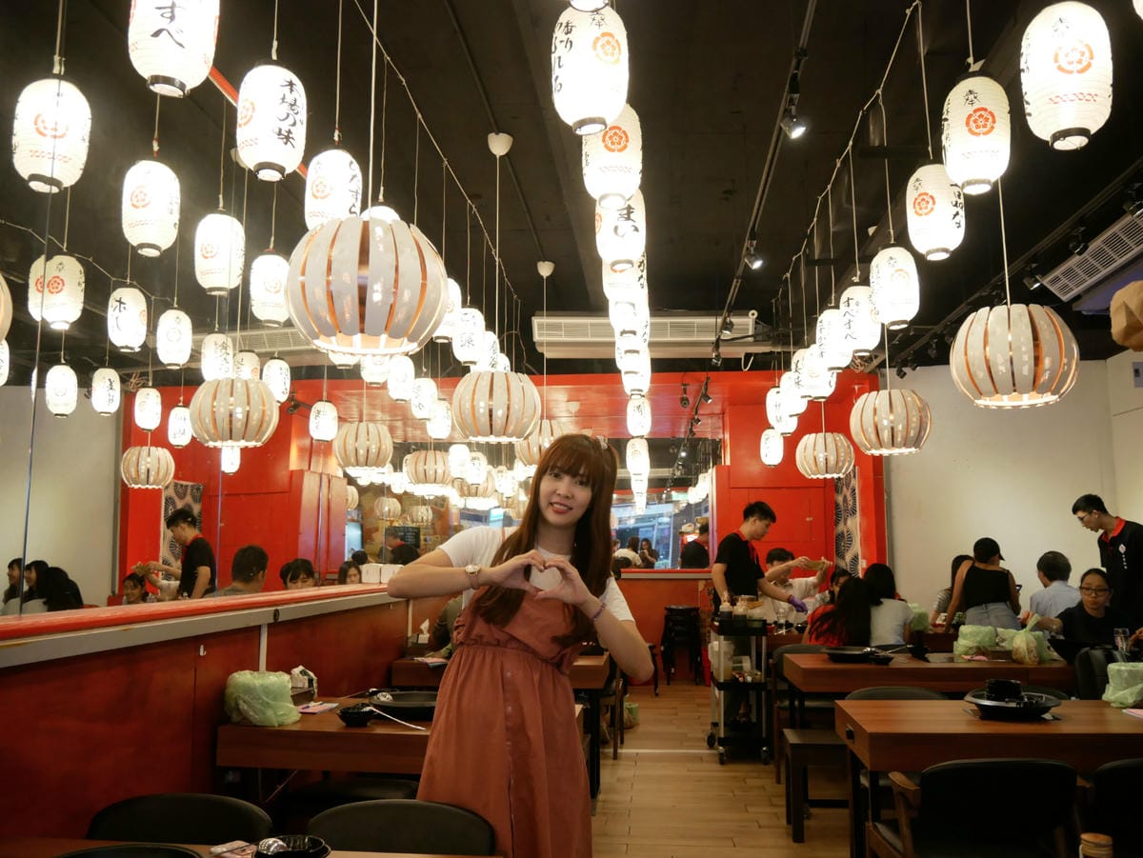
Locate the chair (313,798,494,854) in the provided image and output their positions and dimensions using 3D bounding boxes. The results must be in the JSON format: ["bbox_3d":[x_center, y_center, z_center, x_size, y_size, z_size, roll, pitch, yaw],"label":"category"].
[{"bbox_3d":[-0.428,1.222,1.906,0.550,0.760,0.530,-1,-8,5],"label":"chair"}]

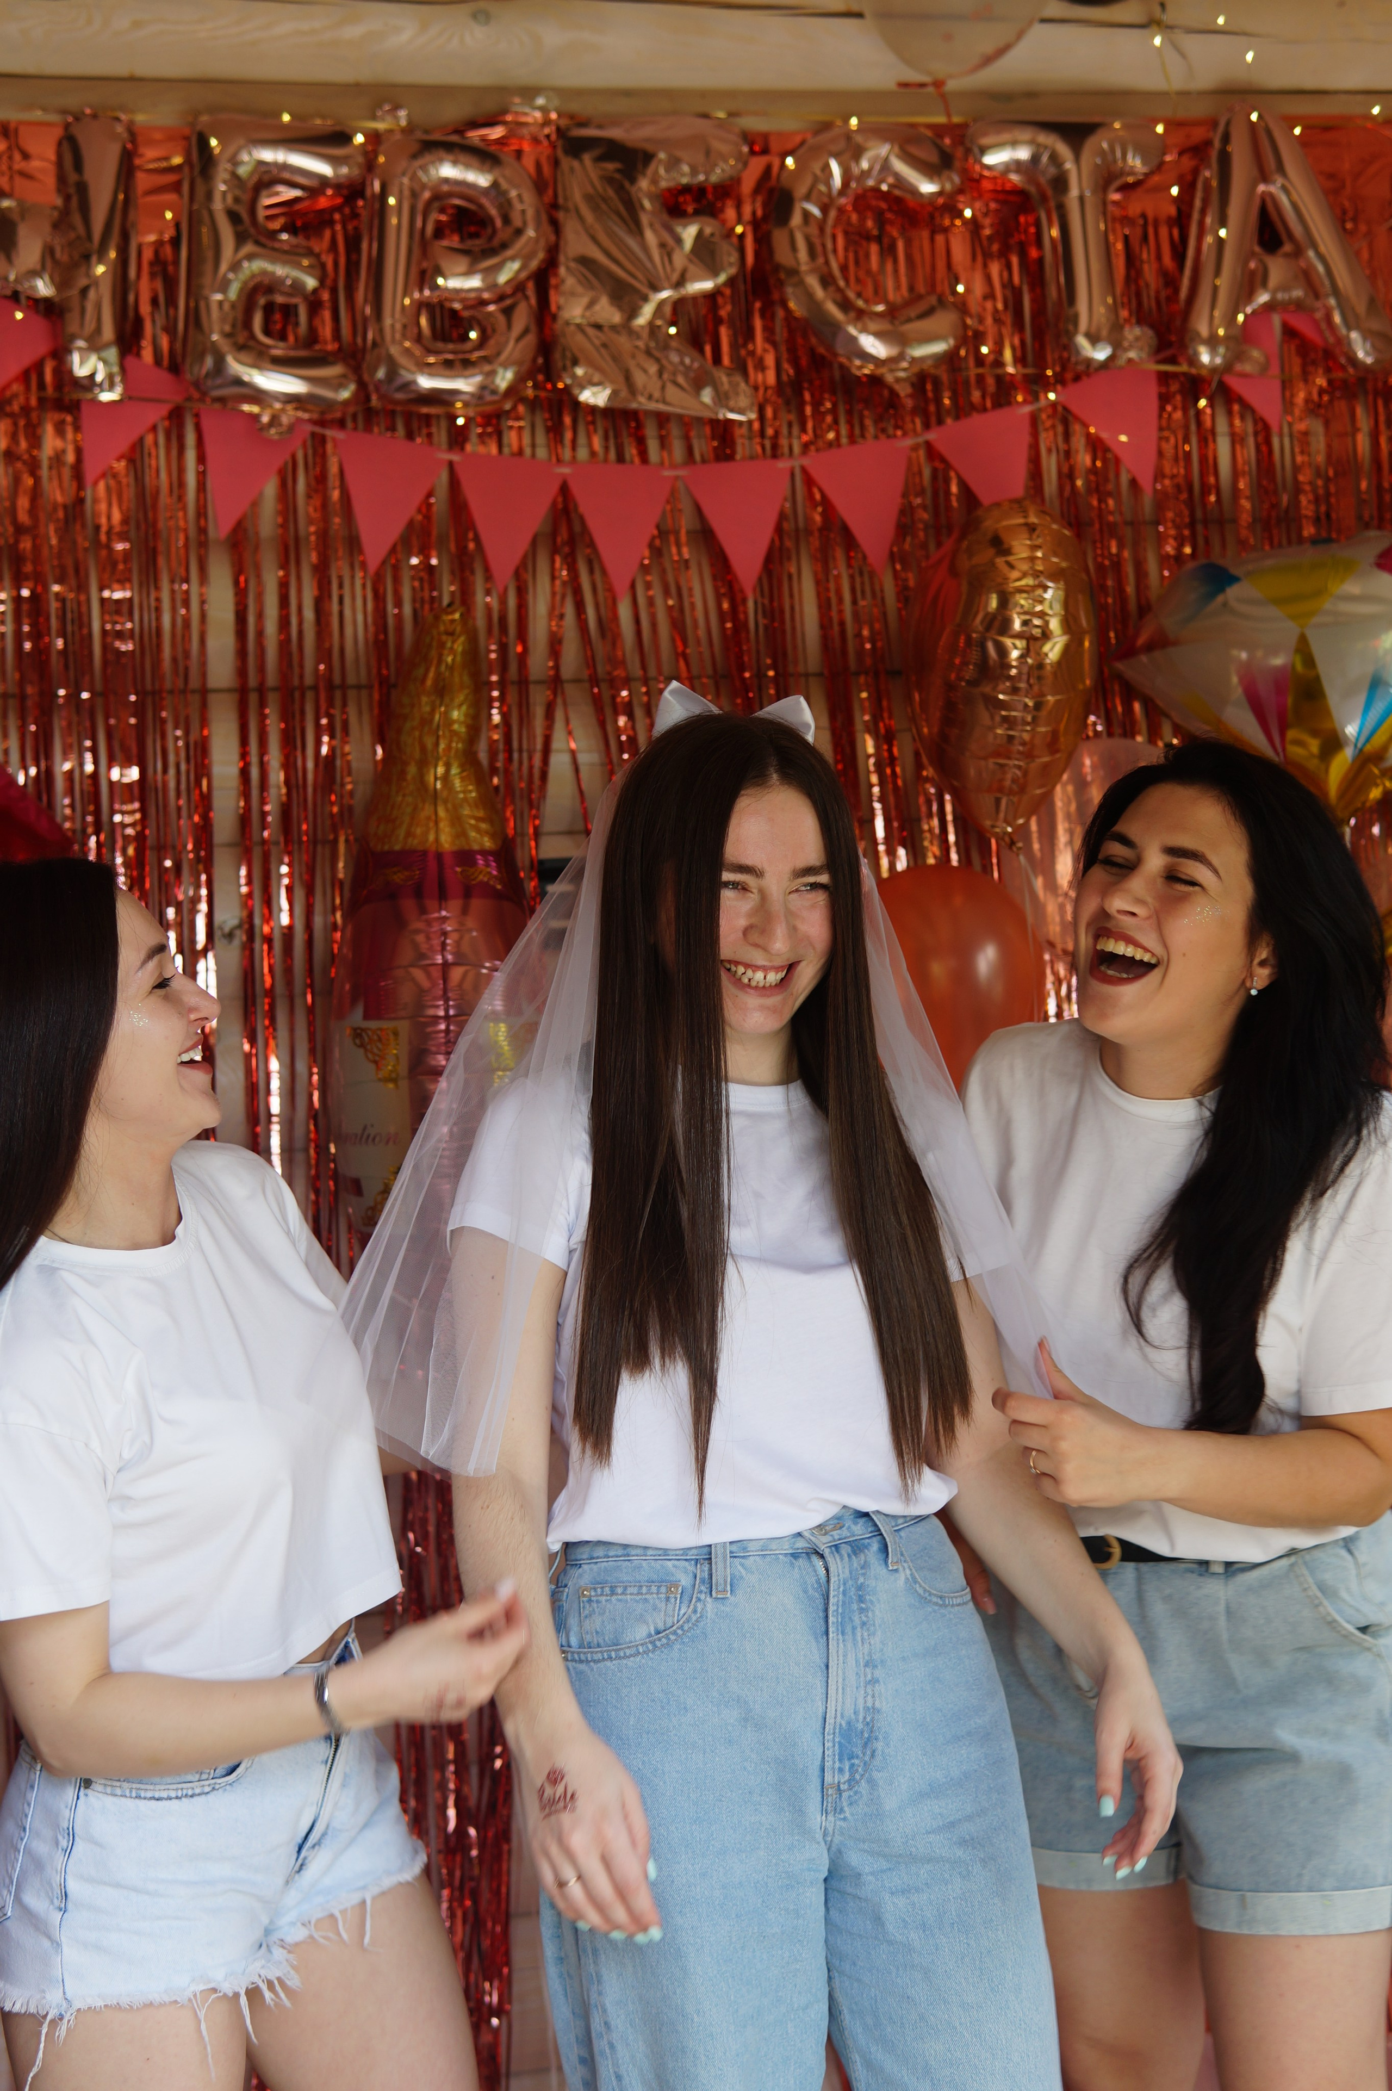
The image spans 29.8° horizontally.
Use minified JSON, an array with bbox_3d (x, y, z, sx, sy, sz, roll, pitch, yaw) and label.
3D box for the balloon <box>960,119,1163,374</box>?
[{"bbox_3d":[0.458,-0.997,3.250,0.225,0.283,0.075,-4,-4,-9],"label":"balloon"}]

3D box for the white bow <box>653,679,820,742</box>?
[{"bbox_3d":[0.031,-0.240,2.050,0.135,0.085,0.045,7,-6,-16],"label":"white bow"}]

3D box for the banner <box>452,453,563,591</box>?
[{"bbox_3d":[-0.232,-0.632,3.172,0.136,0.163,0.010,2,-4,-8],"label":"banner"}]

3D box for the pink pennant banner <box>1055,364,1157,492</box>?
[{"bbox_3d":[0.547,-0.767,3.297,0.143,0.154,0.010,-20,-1,-9],"label":"pink pennant banner"}]

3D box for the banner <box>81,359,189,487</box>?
[{"bbox_3d":[-0.696,-0.732,3.111,0.142,0.151,0.010,22,-7,-6],"label":"banner"}]

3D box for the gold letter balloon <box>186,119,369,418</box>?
[{"bbox_3d":[-0.502,-0.928,3.103,0.210,0.325,0.075,2,-4,-8],"label":"gold letter balloon"}]

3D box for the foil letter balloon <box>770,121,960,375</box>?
[{"bbox_3d":[0.210,-0.977,3.211,0.218,0.293,0.075,-3,-4,-9],"label":"foil letter balloon"}]

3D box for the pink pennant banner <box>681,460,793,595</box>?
[{"bbox_3d":[0.058,-0.635,3.215,0.142,0.165,0.010,-5,-3,-9],"label":"pink pennant banner"}]

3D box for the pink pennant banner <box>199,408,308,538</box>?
[{"bbox_3d":[-0.548,-0.679,3.128,0.135,0.153,0.010,15,-6,-7],"label":"pink pennant banner"}]

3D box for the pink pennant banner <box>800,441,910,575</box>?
[{"bbox_3d":[0.215,-0.660,3.240,0.143,0.160,0.010,-11,-2,-9],"label":"pink pennant banner"}]

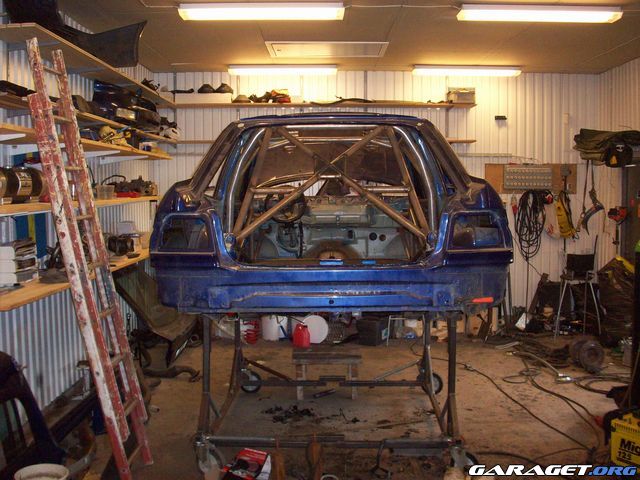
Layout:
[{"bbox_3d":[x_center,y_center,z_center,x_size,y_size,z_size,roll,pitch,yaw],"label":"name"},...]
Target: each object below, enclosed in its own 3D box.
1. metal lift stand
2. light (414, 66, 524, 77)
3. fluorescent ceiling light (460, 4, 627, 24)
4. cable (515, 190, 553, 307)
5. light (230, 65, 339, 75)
[{"bbox_3d":[0.071,0.906,5.175,1.680,1.120,1.740,0,5,1],"label":"metal lift stand"},{"bbox_3d":[1.683,-1.938,7.869,1.240,0.090,0.190,0,5,1],"label":"light"},{"bbox_3d":[1.652,-1.711,5.189,1.240,0.090,0.190,0,5,1],"label":"fluorescent ceiling light"},{"bbox_3d":[2.584,0.102,8.304,0.430,1.410,0.150,0,5,1],"label":"cable"},{"bbox_3d":[-0.422,-1.951,7.888,1.240,0.090,0.190,0,5,1],"label":"light"}]

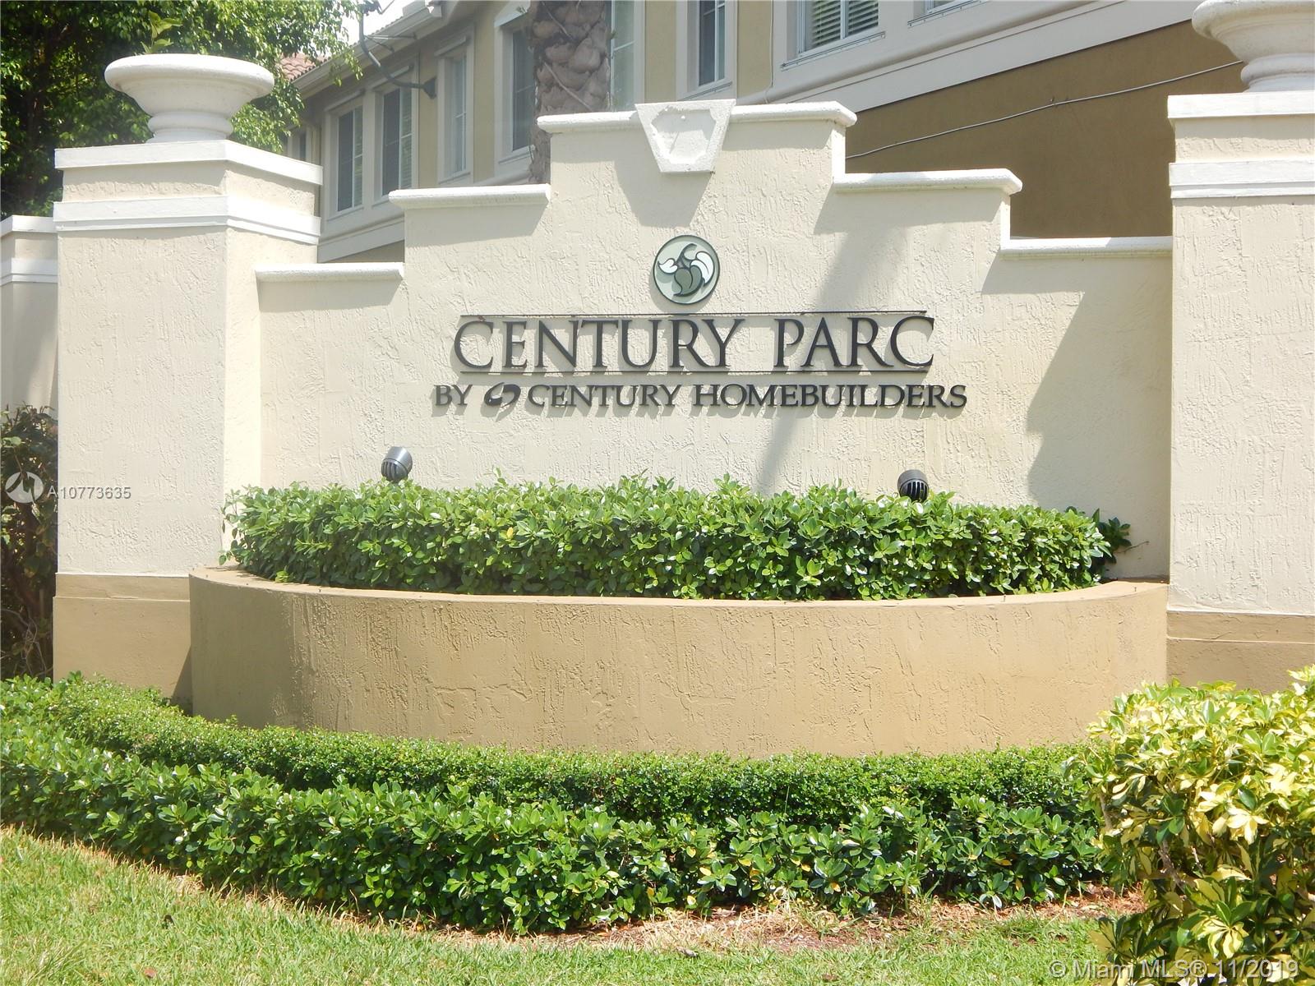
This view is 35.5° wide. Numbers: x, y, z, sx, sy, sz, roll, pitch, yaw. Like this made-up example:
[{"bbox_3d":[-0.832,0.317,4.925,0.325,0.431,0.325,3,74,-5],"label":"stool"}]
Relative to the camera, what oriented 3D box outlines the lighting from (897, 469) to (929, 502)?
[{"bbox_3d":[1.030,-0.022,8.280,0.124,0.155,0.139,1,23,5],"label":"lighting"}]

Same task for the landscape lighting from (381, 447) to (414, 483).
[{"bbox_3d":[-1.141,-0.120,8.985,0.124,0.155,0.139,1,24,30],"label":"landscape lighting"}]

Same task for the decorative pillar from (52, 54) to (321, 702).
[{"bbox_3d":[-2.287,-0.514,10.061,0.924,3.116,0.949,1,1,18],"label":"decorative pillar"}]

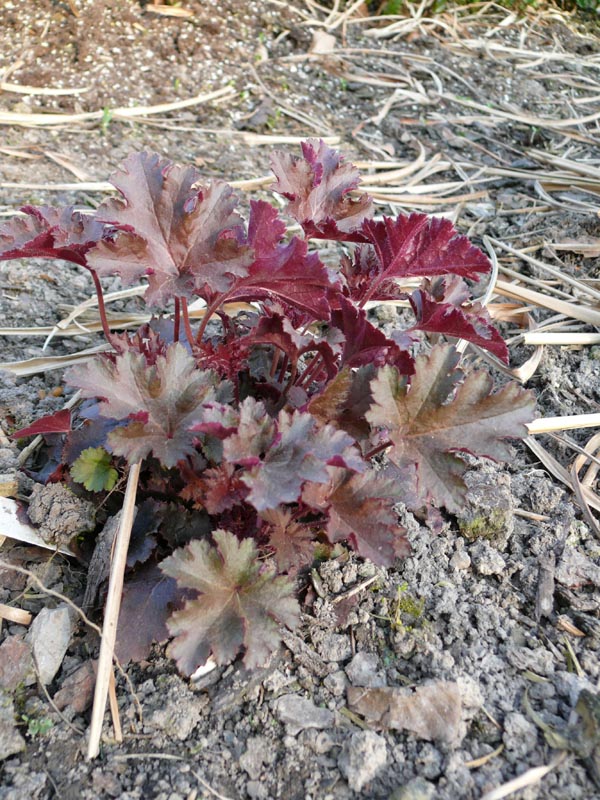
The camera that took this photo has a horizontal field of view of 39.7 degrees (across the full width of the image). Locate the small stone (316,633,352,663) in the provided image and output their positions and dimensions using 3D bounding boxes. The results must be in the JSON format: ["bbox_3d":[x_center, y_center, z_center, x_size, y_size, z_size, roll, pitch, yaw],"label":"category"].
[{"bbox_3d":[0.018,0.138,0.463,0.021,0.013,0.014,0,36,0],"label":"small stone"}]

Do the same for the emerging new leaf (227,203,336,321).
[{"bbox_3d":[-0.011,-0.087,0.520,0.066,0.060,0.050,0,36,0],"label":"emerging new leaf"}]

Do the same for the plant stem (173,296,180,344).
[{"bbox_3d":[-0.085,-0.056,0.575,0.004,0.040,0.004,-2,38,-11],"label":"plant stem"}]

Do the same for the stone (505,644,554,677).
[{"bbox_3d":[0.131,0.148,0.474,0.027,0.012,0.016,8,39,10],"label":"stone"}]

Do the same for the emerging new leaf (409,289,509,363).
[{"bbox_3d":[0.121,-0.057,0.633,0.070,0.034,0.040,13,40,16],"label":"emerging new leaf"}]

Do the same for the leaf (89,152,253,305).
[{"bbox_3d":[-0.077,-0.102,0.505,0.096,0.088,0.035,0,1,0],"label":"leaf"}]

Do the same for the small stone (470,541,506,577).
[{"bbox_3d":[0.119,0.101,0.528,0.019,0.015,0.018,0,38,0],"label":"small stone"}]

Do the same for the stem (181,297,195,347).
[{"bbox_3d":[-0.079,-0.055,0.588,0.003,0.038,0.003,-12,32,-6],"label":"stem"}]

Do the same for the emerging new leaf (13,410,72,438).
[{"bbox_3d":[-0.184,0.017,0.596,0.041,0.016,0.022,3,30,-25],"label":"emerging new leaf"}]

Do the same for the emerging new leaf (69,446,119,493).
[{"bbox_3d":[-0.134,0.045,0.543,0.029,0.008,0.027,12,59,14],"label":"emerging new leaf"}]

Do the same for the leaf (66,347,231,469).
[{"bbox_3d":[-0.099,0.004,0.540,0.098,0.026,0.088,-27,53,-14],"label":"leaf"}]

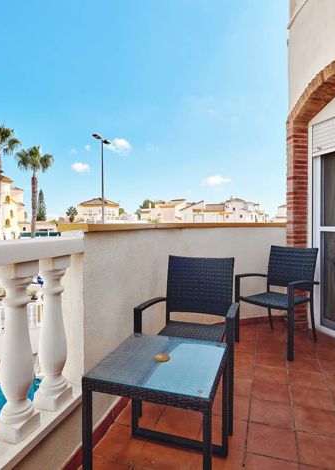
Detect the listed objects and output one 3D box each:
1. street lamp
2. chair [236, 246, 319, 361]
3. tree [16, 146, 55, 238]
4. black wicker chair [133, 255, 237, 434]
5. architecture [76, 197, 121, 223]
[{"bbox_3d":[-3.791,-1.286,16.983,0.400,8.762,1.900,0,1,19],"label":"street lamp"},{"bbox_3d":[1.058,0.573,2.805,0.630,0.910,0.575,-1,1,-41],"label":"chair"},{"bbox_3d":[-9.057,-1.485,19.980,2.400,9.070,2.400,0,1,-24],"label":"tree"},{"bbox_3d":[0.172,0.587,1.892,0.575,0.910,0.630,0,1,18],"label":"black wicker chair"},{"bbox_3d":[-14.460,-3.613,61.953,7.400,8.566,7.400,0,1,20],"label":"architecture"}]

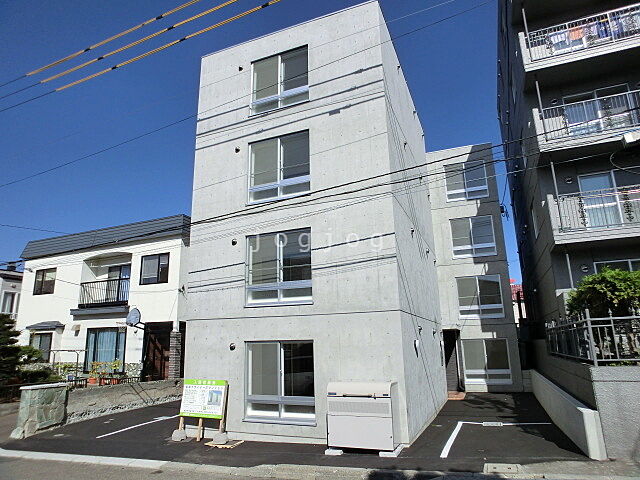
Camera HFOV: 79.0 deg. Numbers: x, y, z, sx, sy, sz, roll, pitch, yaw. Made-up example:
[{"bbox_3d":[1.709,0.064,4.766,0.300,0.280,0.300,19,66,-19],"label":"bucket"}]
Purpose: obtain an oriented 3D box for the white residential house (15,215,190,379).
[{"bbox_3d":[-8.982,3.699,21.016,10.568,7.014,8.240,-7,-15,22],"label":"white residential house"}]

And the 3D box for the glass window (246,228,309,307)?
[{"bbox_3d":[-1.008,0.694,9.669,1.810,1.770,0.150,-6,-15,20],"label":"glass window"}]

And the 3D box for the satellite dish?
[{"bbox_3d":[-7.582,3.175,15.827,0.670,0.700,0.300,-7,-15,22],"label":"satellite dish"}]

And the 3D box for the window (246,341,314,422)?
[{"bbox_3d":[-0.906,3.117,8.581,1.760,1.717,0.144,-7,-15,22],"label":"window"}]

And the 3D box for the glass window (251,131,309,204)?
[{"bbox_3d":[-1.058,-1.823,9.852,1.773,1.711,0.144,-7,-15,22],"label":"glass window"}]

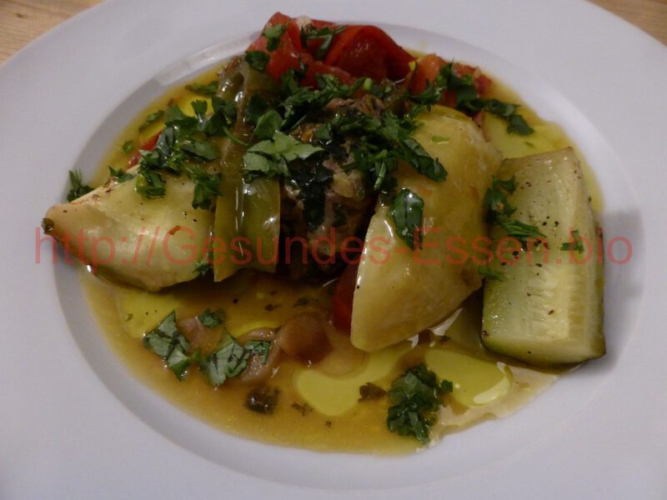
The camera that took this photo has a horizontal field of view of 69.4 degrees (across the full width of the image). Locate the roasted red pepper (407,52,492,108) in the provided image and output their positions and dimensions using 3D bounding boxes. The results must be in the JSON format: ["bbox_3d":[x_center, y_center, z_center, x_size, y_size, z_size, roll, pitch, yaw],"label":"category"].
[{"bbox_3d":[0.052,-0.076,0.216,0.037,0.016,0.023,15,58,10],"label":"roasted red pepper"}]

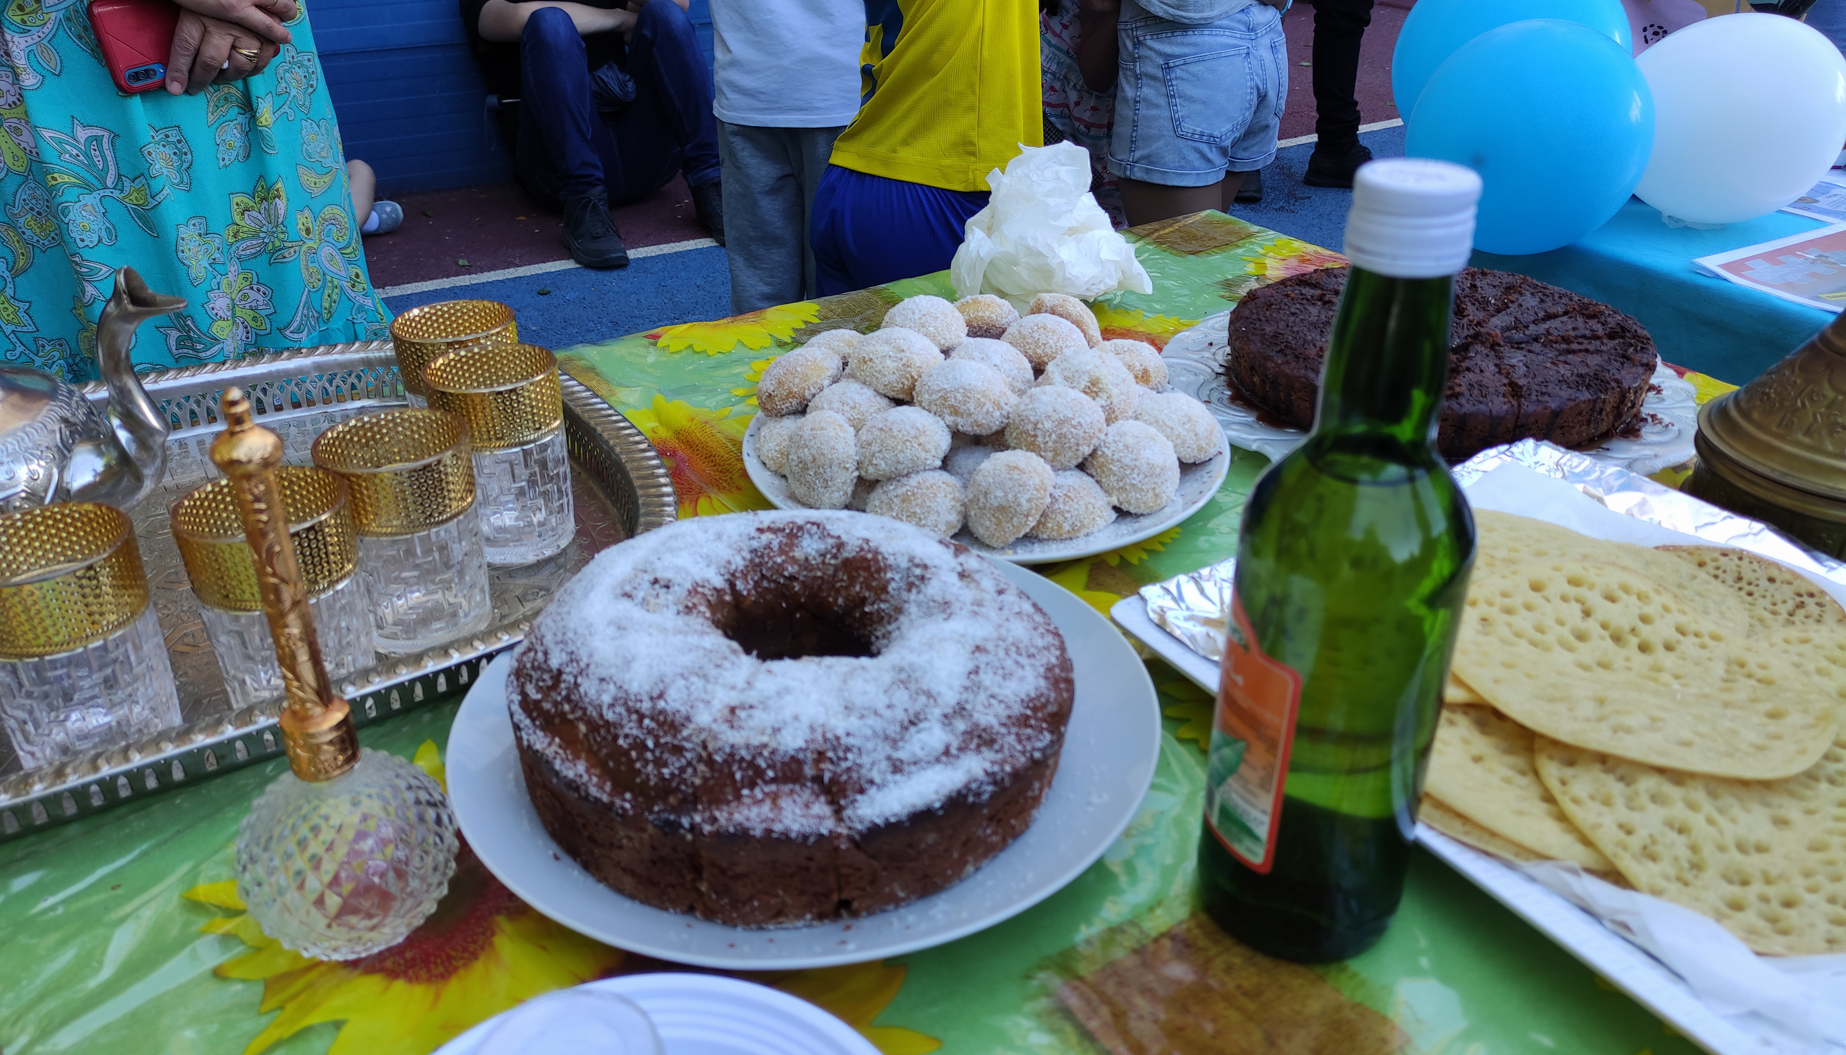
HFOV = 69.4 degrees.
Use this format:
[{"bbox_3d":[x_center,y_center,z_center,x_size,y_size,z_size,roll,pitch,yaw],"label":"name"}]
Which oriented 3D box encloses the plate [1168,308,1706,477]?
[{"bbox_3d":[0.292,-0.078,0.785,0.302,0.021,0.302,-1,29,0],"label":"plate"}]

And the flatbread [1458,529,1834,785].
[{"bbox_3d":[0.254,0.047,0.509,0.135,0.016,0.158,-9,30,-15],"label":"flatbread"}]

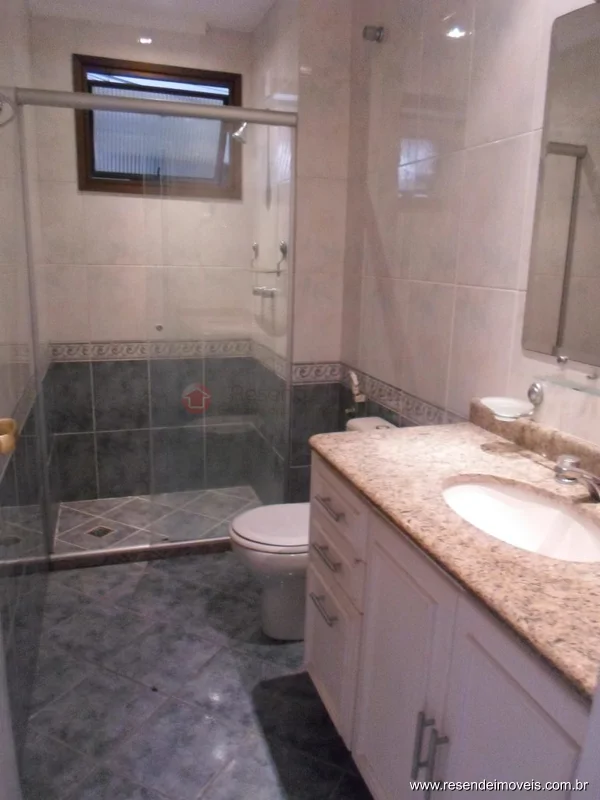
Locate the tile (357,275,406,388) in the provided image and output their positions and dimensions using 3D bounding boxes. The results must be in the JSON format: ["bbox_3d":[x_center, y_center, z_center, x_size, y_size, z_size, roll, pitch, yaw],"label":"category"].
[{"bbox_3d":[0.329,-0.279,2.313,0.010,0.400,0.340,-3,15,-19],"label":"tile"}]

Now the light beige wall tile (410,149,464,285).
[{"bbox_3d":[0.448,-0.590,1.909,0.010,0.400,0.305,-3,15,-19],"label":"light beige wall tile"}]

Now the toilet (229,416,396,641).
[{"bbox_3d":[0.054,0.487,2.226,0.650,0.760,0.380,-3,15,-19],"label":"toilet"}]

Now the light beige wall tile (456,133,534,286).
[{"bbox_3d":[0.549,-0.522,1.635,0.010,0.400,0.294,-3,15,-19],"label":"light beige wall tile"}]

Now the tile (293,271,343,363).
[{"bbox_3d":[0.084,-0.368,2.648,0.234,0.404,0.010,-3,15,-19],"label":"tile"}]

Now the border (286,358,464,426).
[{"bbox_3d":[0.240,-0.008,2.246,0.234,0.097,0.996,-3,15,-19],"label":"border"}]

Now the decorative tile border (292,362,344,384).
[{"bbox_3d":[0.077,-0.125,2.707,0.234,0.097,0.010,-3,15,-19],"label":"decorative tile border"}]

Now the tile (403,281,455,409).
[{"bbox_3d":[0.438,-0.198,2.005,0.010,0.400,0.305,-3,15,-19],"label":"tile"}]

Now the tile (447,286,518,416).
[{"bbox_3d":[0.538,-0.131,1.730,0.010,0.404,0.294,-3,15,-19],"label":"tile"}]

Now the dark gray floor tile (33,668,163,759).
[{"bbox_3d":[-0.606,0.952,1.775,0.293,0.010,0.293,9,16,27],"label":"dark gray floor tile"}]

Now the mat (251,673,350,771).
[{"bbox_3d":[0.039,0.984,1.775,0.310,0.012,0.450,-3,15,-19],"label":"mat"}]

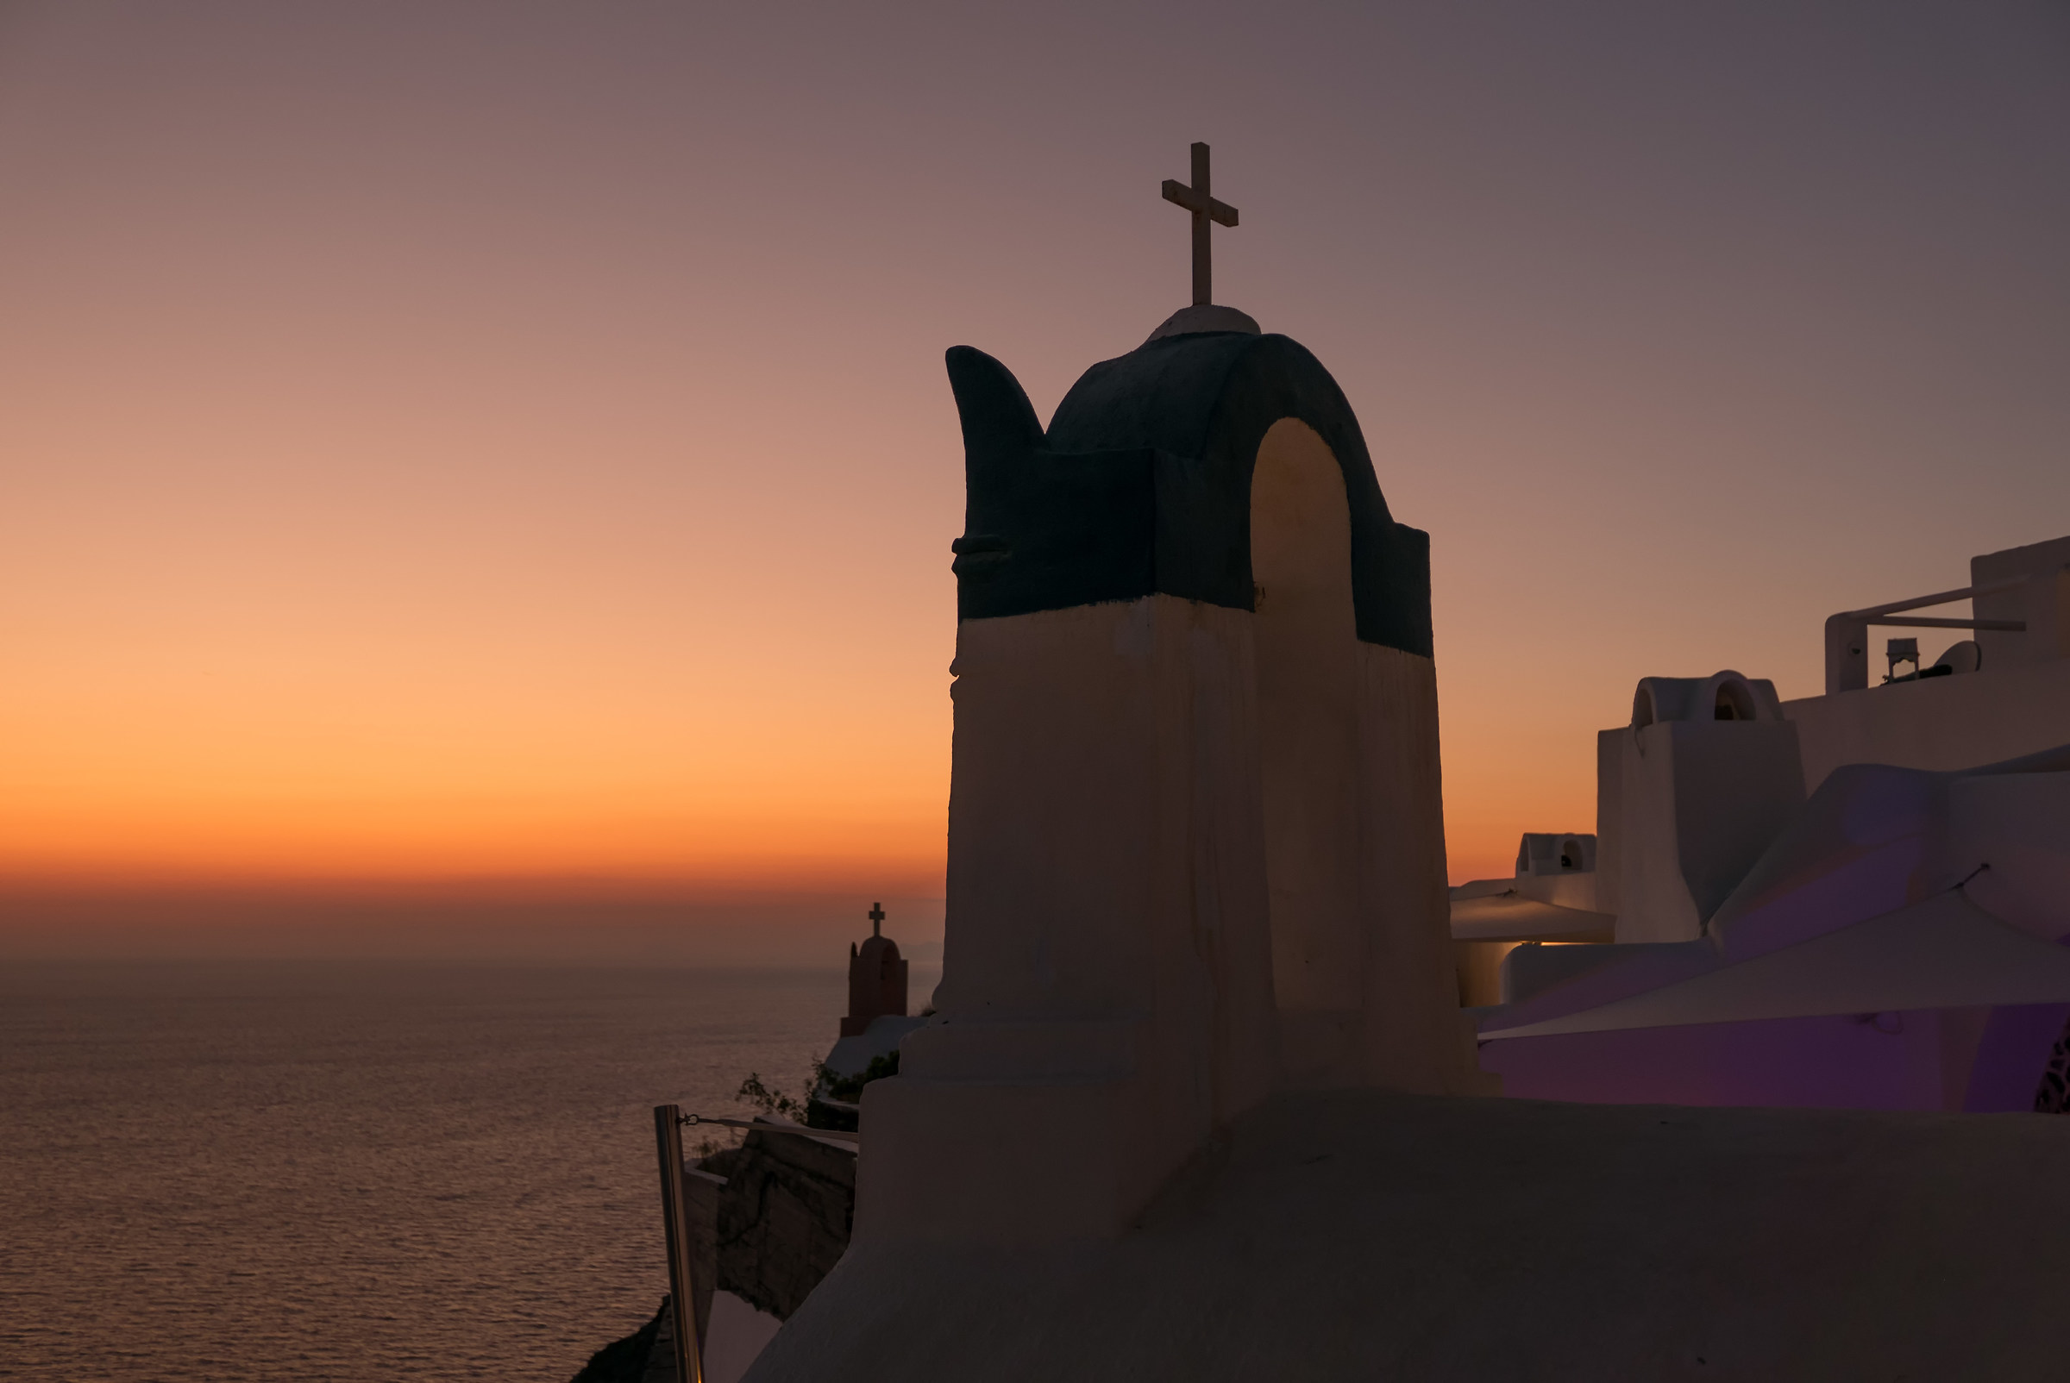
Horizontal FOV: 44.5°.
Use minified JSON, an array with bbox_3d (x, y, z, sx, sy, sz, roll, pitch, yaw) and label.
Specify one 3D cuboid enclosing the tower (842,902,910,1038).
[{"bbox_3d":[-4.507,7.931,72.000,0.950,3.850,1.750,-4,-7,36],"label":"tower"}]

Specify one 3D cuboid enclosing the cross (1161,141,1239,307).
[{"bbox_3d":[0.607,-1.694,9.200,0.045,0.596,0.449,-4,-7,36],"label":"cross"}]

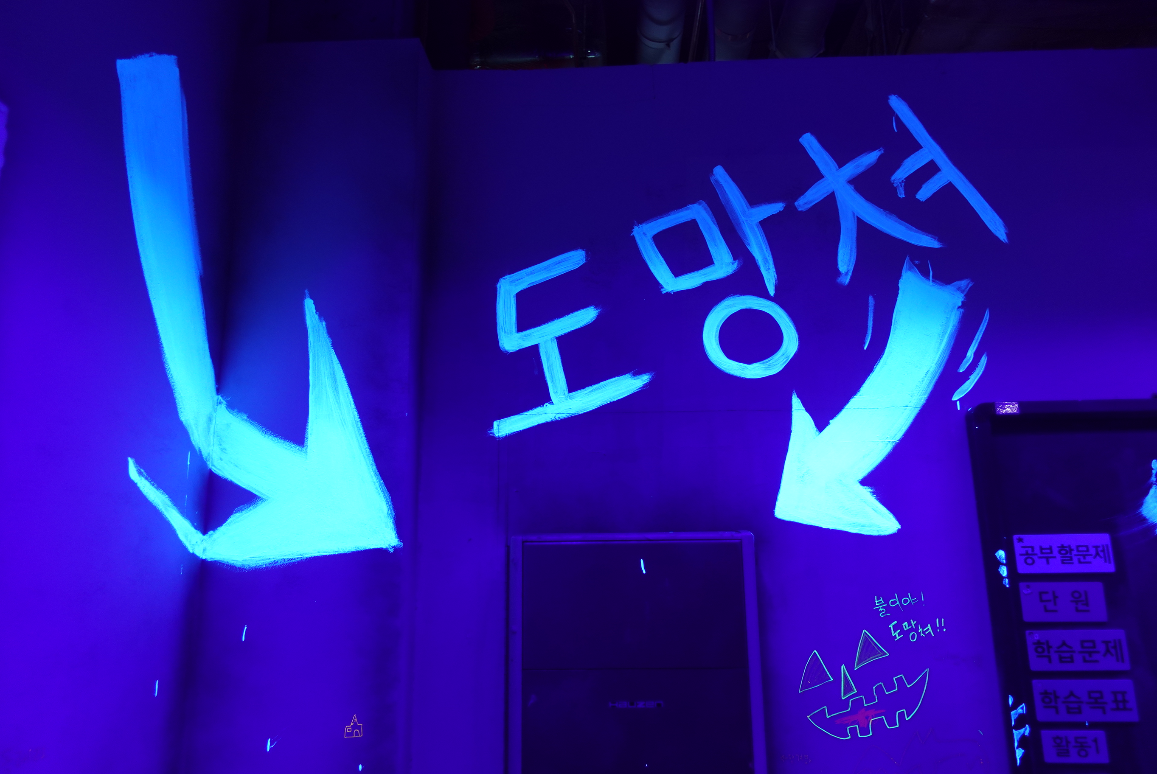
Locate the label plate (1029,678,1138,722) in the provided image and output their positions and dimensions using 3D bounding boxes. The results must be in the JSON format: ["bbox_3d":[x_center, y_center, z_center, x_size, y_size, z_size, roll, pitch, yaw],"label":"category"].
[{"bbox_3d":[1.114,0.689,1.701,0.214,0.086,0.004,-1,-13,3],"label":"label plate"}]

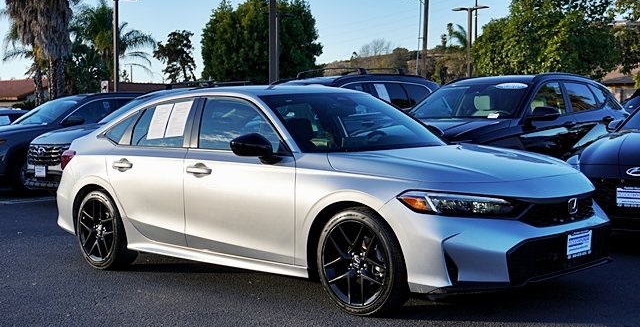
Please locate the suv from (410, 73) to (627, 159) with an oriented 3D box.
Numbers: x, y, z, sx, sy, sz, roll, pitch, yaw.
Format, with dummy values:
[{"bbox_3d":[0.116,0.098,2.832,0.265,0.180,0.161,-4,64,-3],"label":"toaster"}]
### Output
[{"bbox_3d":[2.220,-0.300,10.600,1.865,1.670,4.600,1,2,42],"label":"suv"}]

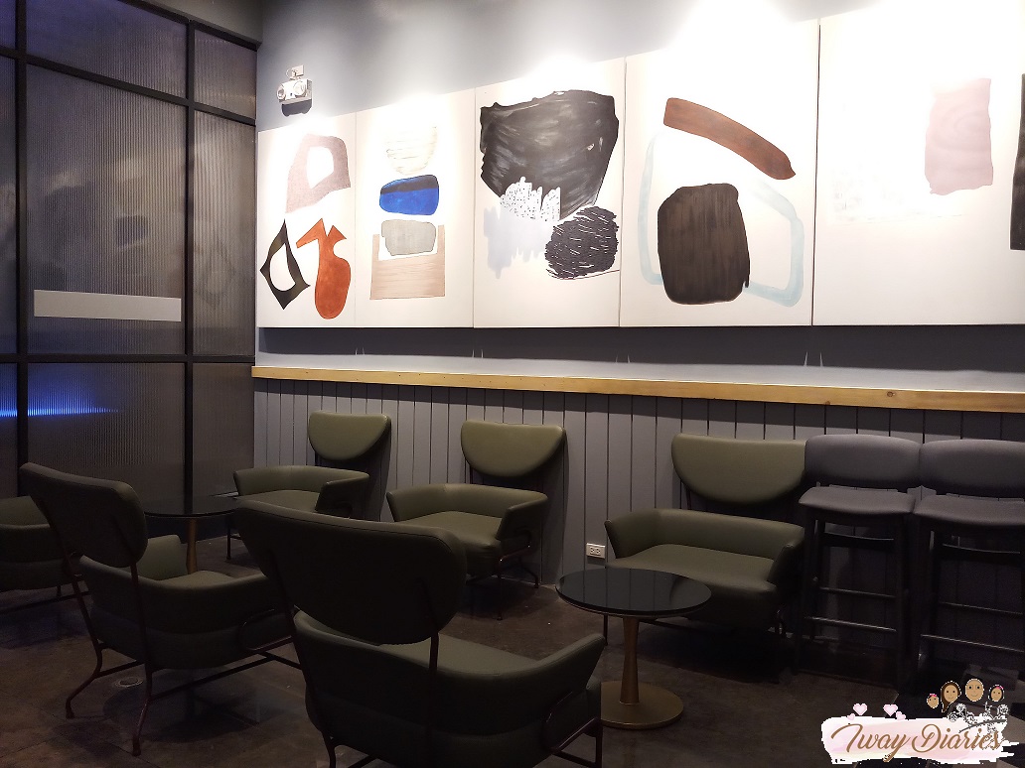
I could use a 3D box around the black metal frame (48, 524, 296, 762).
[{"bbox_3d":[-1.288,0.849,3.143,0.806,0.775,0.685,2,3,35],"label":"black metal frame"}]

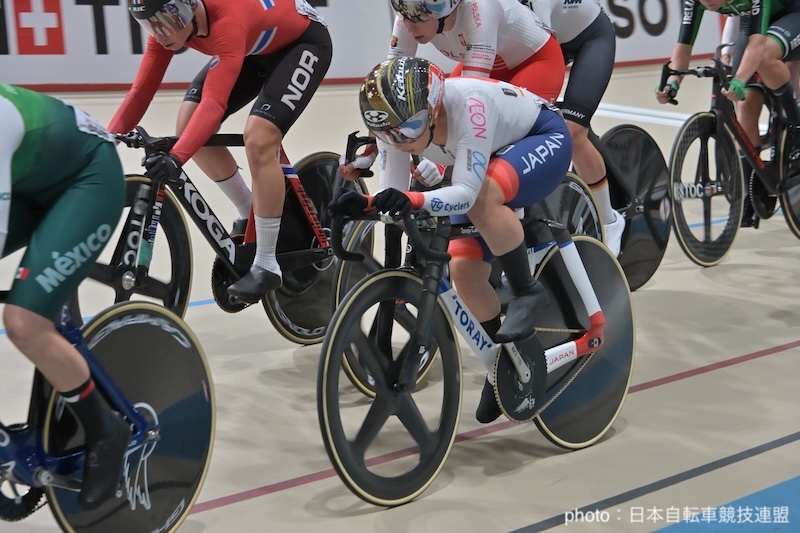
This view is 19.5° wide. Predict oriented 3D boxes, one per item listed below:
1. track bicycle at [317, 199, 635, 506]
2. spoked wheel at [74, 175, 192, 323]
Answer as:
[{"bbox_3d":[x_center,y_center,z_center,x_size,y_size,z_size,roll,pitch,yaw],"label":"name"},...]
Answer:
[{"bbox_3d":[0.267,0.160,6.984,0.360,0.930,1.644,1,7,37],"label":"track bicycle"},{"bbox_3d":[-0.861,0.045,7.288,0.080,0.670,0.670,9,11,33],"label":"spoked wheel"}]

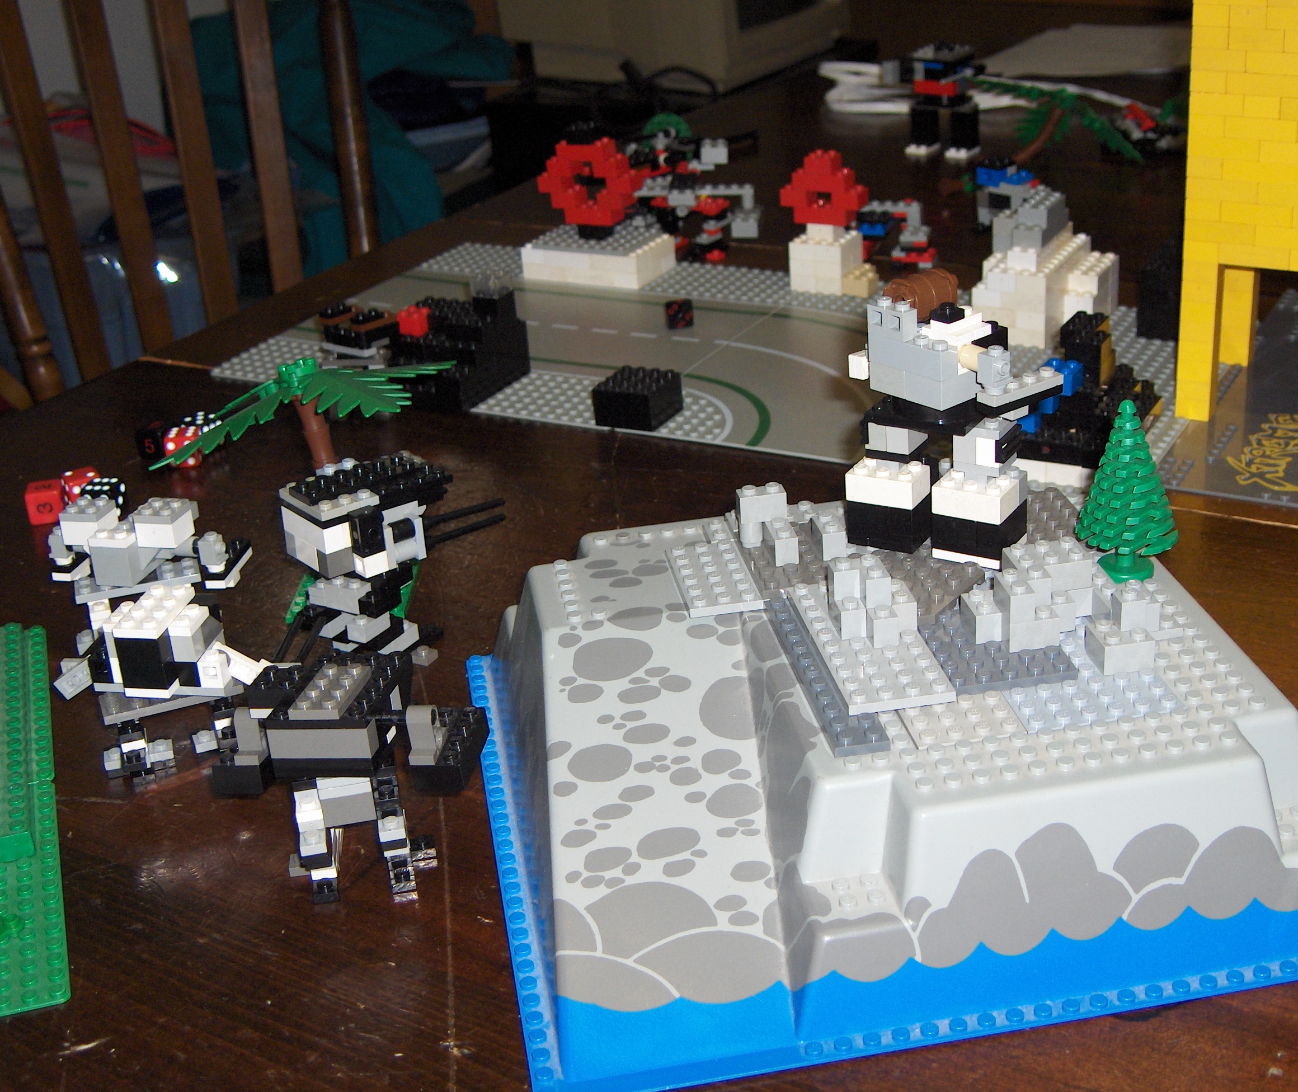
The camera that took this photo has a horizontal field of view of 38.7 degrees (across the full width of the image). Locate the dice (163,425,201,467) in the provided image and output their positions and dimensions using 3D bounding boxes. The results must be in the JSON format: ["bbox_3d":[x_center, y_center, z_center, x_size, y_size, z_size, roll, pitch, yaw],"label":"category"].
[{"bbox_3d":[-0.229,-0.049,0.913,0.016,0.016,0.016,-4,25,1],"label":"dice"}]

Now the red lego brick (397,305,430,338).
[{"bbox_3d":[-0.122,-0.116,0.959,0.016,0.011,0.016,10,29,27],"label":"red lego brick"}]

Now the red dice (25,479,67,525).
[{"bbox_3d":[-0.281,-0.020,0.861,0.016,0.016,0.016,-8,25,-6],"label":"red dice"}]

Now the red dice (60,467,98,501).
[{"bbox_3d":[-0.266,-0.026,0.871,0.016,0.016,0.016,-18,28,-26],"label":"red dice"}]

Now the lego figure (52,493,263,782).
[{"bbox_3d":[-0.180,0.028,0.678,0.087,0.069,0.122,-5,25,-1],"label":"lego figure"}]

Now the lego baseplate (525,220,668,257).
[{"bbox_3d":[-0.031,-0.192,1.146,0.064,0.005,0.048,10,29,28],"label":"lego baseplate"}]

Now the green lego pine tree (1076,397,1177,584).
[{"bbox_3d":[0.154,-0.018,0.593,0.034,0.060,0.034,-8,26,-6],"label":"green lego pine tree"}]

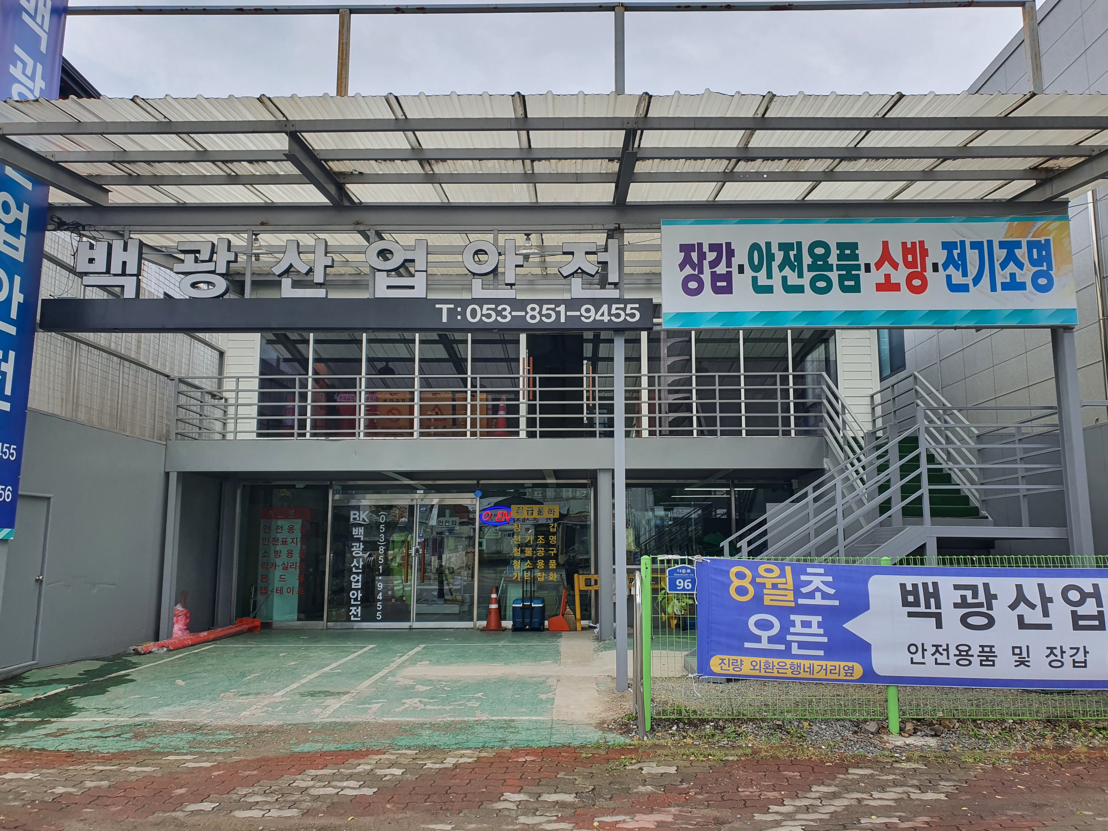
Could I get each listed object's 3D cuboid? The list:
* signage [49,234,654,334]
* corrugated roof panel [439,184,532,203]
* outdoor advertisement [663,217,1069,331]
[{"bbox_3d":[-2.249,-1.433,8.984,6.620,1.030,0.250,0,-9,1],"label":"signage"},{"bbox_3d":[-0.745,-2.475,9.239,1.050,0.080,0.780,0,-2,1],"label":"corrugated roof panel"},{"bbox_3d":[3.370,-1.552,8.933,4.400,1.220,0.120,0,-9,1],"label":"outdoor advertisement"}]

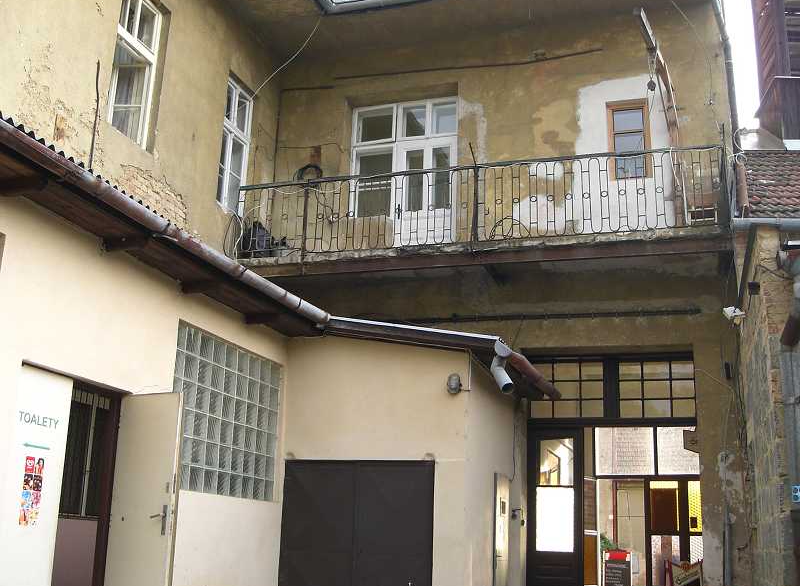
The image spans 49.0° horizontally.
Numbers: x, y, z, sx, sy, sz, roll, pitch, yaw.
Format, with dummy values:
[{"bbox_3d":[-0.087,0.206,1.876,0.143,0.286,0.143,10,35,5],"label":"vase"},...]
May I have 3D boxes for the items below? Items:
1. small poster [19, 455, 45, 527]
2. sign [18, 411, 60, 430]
[{"bbox_3d":[-2.313,1.253,5.524,0.010,0.453,0.186,-3,-16,17],"label":"small poster"},{"bbox_3d":[-2.316,0.823,5.647,0.010,0.071,0.404,-3,-16,17],"label":"sign"}]

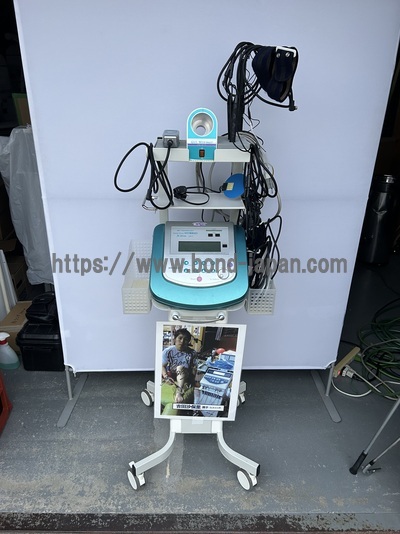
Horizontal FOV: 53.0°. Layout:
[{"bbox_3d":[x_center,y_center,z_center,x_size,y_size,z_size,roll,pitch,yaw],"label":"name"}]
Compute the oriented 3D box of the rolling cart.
[{"bbox_3d":[-0.004,0.160,1.395,0.480,1.240,0.460,1,24,0],"label":"rolling cart"}]

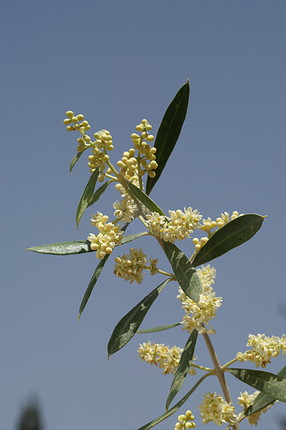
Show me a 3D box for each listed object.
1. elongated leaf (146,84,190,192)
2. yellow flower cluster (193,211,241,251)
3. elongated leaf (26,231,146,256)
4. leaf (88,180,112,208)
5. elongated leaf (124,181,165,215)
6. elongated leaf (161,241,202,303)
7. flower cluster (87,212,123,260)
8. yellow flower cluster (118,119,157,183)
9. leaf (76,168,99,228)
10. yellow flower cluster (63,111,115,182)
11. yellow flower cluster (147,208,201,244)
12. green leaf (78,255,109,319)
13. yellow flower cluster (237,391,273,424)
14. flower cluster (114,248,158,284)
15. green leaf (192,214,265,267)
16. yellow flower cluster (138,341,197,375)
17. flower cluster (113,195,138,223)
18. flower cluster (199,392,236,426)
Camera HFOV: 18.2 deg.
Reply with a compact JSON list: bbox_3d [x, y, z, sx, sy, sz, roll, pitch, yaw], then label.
[{"bbox_3d":[0.014,-0.039,0.450,0.013,0.063,0.006,22,-9,-14],"label":"elongated leaf"},{"bbox_3d":[0.038,0.009,0.468,0.030,0.014,0.015,-40,0,0],"label":"yellow flower cluster"},{"bbox_3d":[-0.027,0.014,0.445,0.061,0.011,0.005,-8,-52,-9],"label":"elongated leaf"},{"bbox_3d":[-0.023,-0.011,0.464,0.005,0.020,0.006,43,0,0],"label":"leaf"},{"bbox_3d":[0.002,-0.008,0.454,0.028,0.007,0.007,43,0,0],"label":"elongated leaf"},{"bbox_3d":[0.020,0.028,0.452,0.011,0.037,0.009,-31,0,0],"label":"elongated leaf"},{"bbox_3d":[-0.018,0.010,0.430,0.017,0.021,0.018,0,-18,0],"label":"flower cluster"},{"bbox_3d":[-0.003,-0.033,0.462,0.021,0.033,0.019,0,0,0],"label":"yellow flower cluster"},{"bbox_3d":[-0.028,-0.008,0.458,0.007,0.033,0.006,20,0,0],"label":"leaf"},{"bbox_3d":[-0.026,-0.036,0.460,0.019,0.042,0.018,-35,0,0],"label":"yellow flower cluster"},{"bbox_3d":[0.016,0.006,0.457,0.029,0.017,0.017,-7,0,0],"label":"yellow flower cluster"},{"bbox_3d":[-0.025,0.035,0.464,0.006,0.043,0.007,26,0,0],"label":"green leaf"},{"bbox_3d":[0.056,0.097,0.447,0.019,0.017,0.018,0,-18,0],"label":"yellow flower cluster"},{"bbox_3d":[-0.003,0.026,0.450,0.021,0.017,0.018,0,-18,0],"label":"flower cluster"},{"bbox_3d":[0.042,0.014,0.439,0.049,0.013,0.005,-37,-23,33],"label":"green leaf"},{"bbox_3d":[0.013,0.074,0.460,0.031,0.012,0.013,17,0,0],"label":"yellow flower cluster"},{"bbox_3d":[-0.009,-0.003,0.443,0.013,0.013,0.013,0,-18,0],"label":"flower cluster"},{"bbox_3d":[0.037,0.096,0.440,0.018,0.017,0.018,0,-18,0],"label":"flower cluster"}]

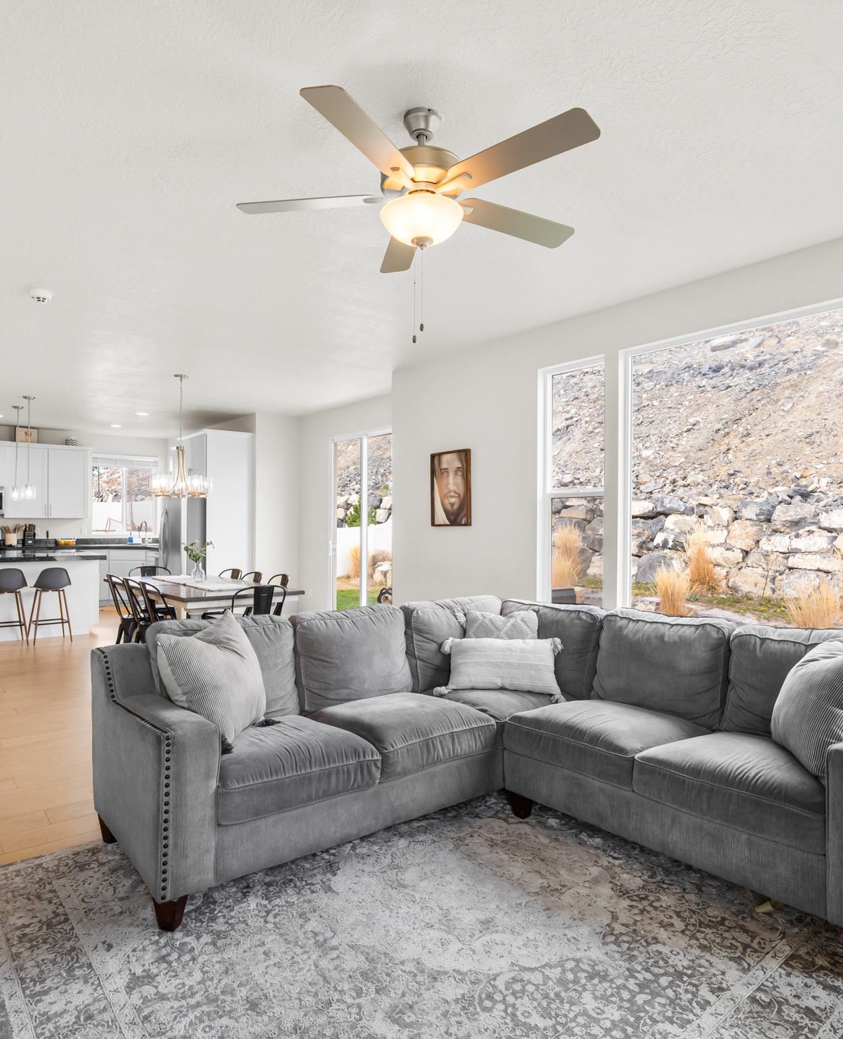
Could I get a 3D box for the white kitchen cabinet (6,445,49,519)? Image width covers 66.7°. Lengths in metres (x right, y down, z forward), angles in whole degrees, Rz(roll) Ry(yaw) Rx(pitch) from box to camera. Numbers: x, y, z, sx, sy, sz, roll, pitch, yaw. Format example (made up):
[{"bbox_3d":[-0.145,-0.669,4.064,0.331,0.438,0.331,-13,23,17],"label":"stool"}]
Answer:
[{"bbox_3d":[-6.048,-0.548,9.774,0.569,1.075,0.340,1,-1,-40],"label":"white kitchen cabinet"}]

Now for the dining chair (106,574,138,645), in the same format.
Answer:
[{"bbox_3d":[-2.757,0.944,6.158,0.480,0.850,0.440,0,0,-40],"label":"dining chair"}]

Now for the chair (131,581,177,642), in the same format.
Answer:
[{"bbox_3d":[-2.165,0.945,5.502,0.480,0.850,0.440,0,0,-40],"label":"chair"}]

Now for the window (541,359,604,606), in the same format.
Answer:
[{"bbox_3d":[1.042,-0.202,4.495,0.120,1.800,0.560,1,-1,-40],"label":"window"}]

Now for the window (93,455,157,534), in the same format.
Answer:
[{"bbox_3d":[-4.940,-0.398,10.704,1.020,1.320,0.110,0,0,-37],"label":"window"}]

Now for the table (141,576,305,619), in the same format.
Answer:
[{"bbox_3d":[-2.061,0.978,5.820,1.000,0.765,2.120,1,-1,-40],"label":"table"}]

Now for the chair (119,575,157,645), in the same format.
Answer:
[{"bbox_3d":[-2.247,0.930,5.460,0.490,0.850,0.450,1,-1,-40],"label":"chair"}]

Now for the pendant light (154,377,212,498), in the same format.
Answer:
[{"bbox_3d":[-2.295,-0.804,6.085,0.560,1.170,0.560,1,-1,-40],"label":"pendant light"}]

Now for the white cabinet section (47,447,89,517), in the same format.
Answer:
[{"bbox_3d":[-5.517,-0.556,9.950,0.561,1.071,0.325,0,0,-39],"label":"white cabinet section"}]

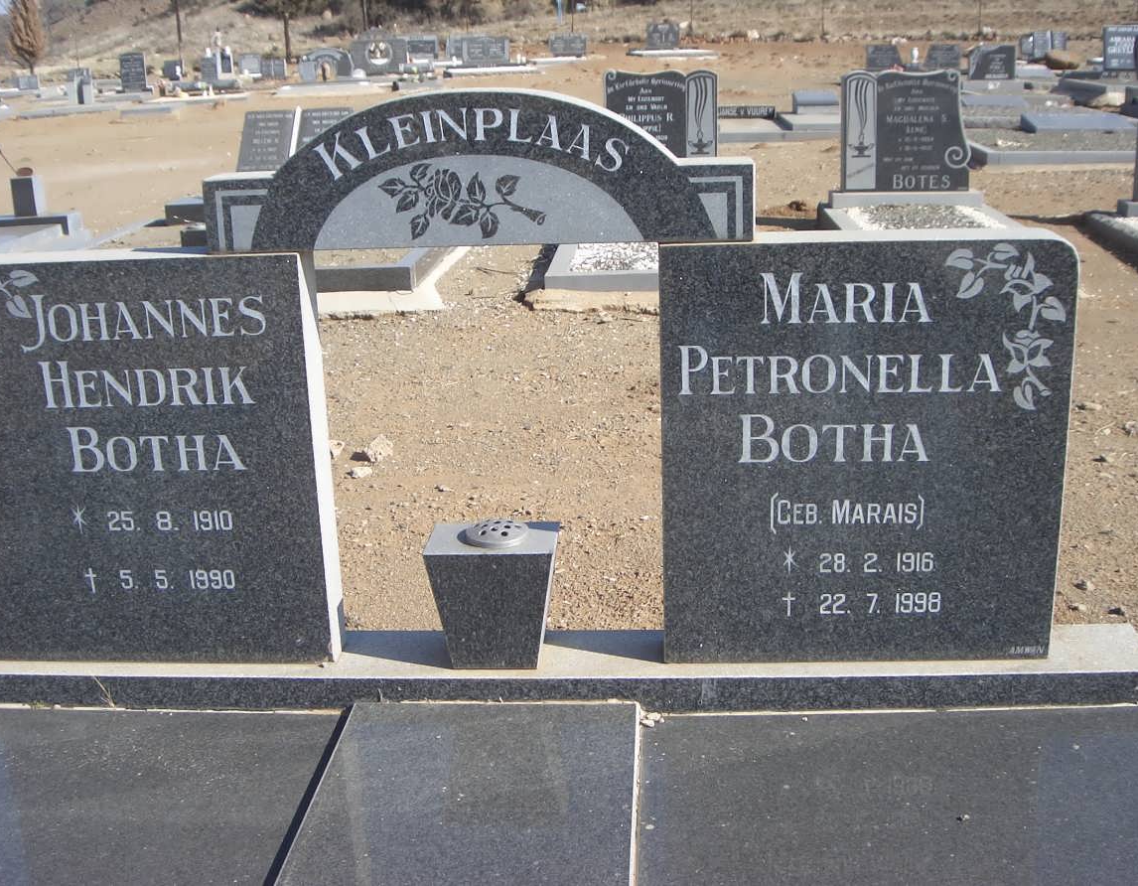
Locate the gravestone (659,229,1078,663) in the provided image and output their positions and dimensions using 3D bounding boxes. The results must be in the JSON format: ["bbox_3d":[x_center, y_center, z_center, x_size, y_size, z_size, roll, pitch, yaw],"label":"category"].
[{"bbox_3d":[0.462,0.015,2.141,0.624,0.692,0.101,-1,18,4],"label":"gravestone"}]

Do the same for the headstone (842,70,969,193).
[{"bbox_3d":[1.848,-1.712,7.353,0.659,0.650,0.110,-1,18,4],"label":"headstone"}]

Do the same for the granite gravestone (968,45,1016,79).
[{"bbox_3d":[5.615,-5.060,17.799,0.594,0.444,0.140,-1,18,4],"label":"granite gravestone"}]

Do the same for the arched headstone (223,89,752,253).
[{"bbox_3d":[-0.139,-0.421,2.049,0.833,0.229,0.090,-1,18,4],"label":"arched headstone"}]

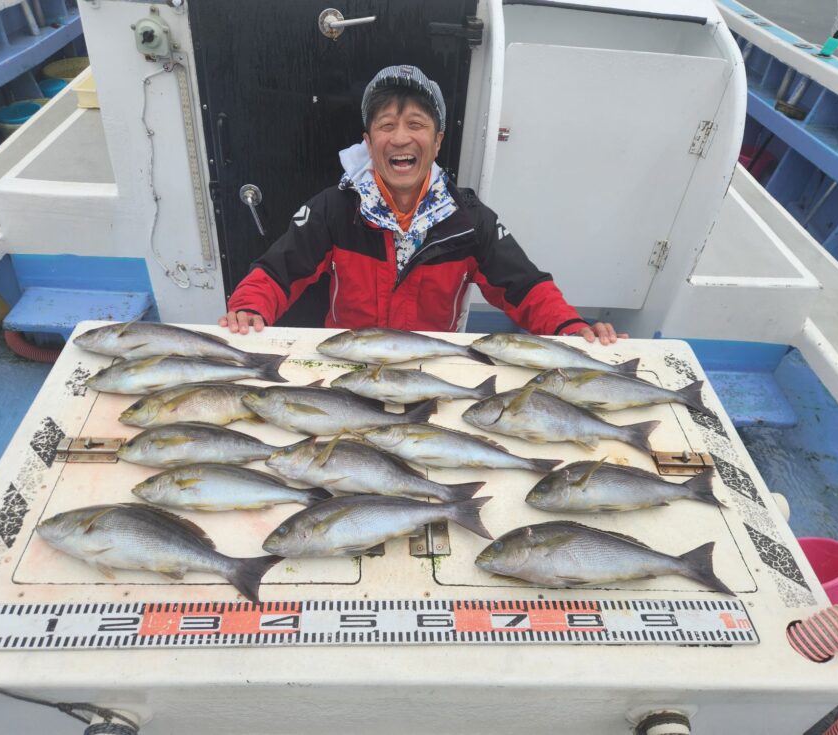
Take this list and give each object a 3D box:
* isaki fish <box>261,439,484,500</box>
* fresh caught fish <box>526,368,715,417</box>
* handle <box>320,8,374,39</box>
[{"bbox_3d":[-0.064,0.157,1.006,0.342,0.050,0.098,6,41,1],"label":"isaki fish"},{"bbox_3d":[0.367,0.040,1.185,0.354,0.053,0.095,1,41,-5],"label":"fresh caught fish"},{"bbox_3d":[-0.170,-0.802,1.536,0.135,0.065,0.045,1,41,-4],"label":"handle"}]

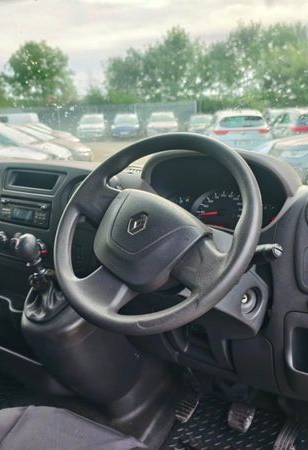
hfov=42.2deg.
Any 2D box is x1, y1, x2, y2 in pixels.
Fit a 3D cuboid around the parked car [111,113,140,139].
[{"bbox_3d":[-1.944,-6.818,27.175,1.800,1.500,4.300,0,16,0],"label":"parked car"}]

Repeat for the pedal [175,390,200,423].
[{"bbox_3d":[0.091,0.494,1.080,0.065,0.065,0.030,9,-21,29],"label":"pedal"}]

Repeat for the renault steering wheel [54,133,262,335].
[{"bbox_3d":[-0.003,0.002,0.718,0.395,0.395,0.100,23,-15,33],"label":"renault steering wheel"}]

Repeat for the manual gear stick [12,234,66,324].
[{"bbox_3d":[-0.285,0.132,1.000,0.105,0.215,0.110,9,32,29],"label":"manual gear stick"}]

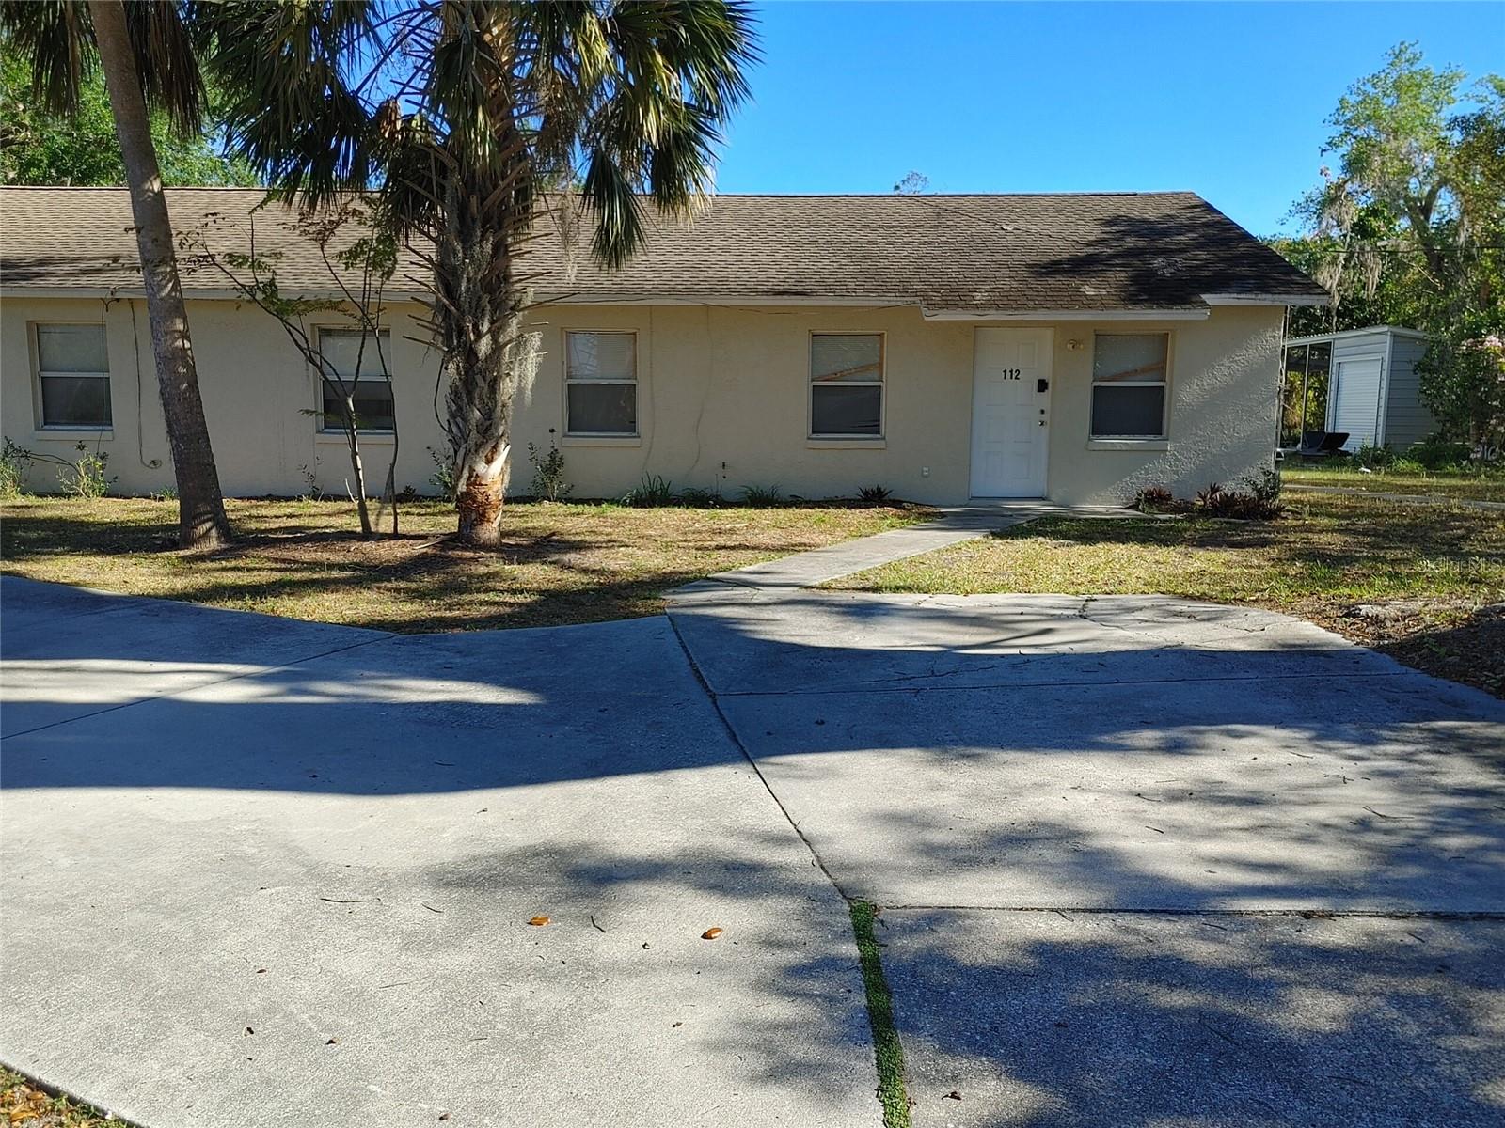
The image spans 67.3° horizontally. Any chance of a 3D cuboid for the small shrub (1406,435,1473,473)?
[{"bbox_3d":[12.878,-2.083,21.200,1.257,0.660,1.068,0,8,0],"label":"small shrub"}]

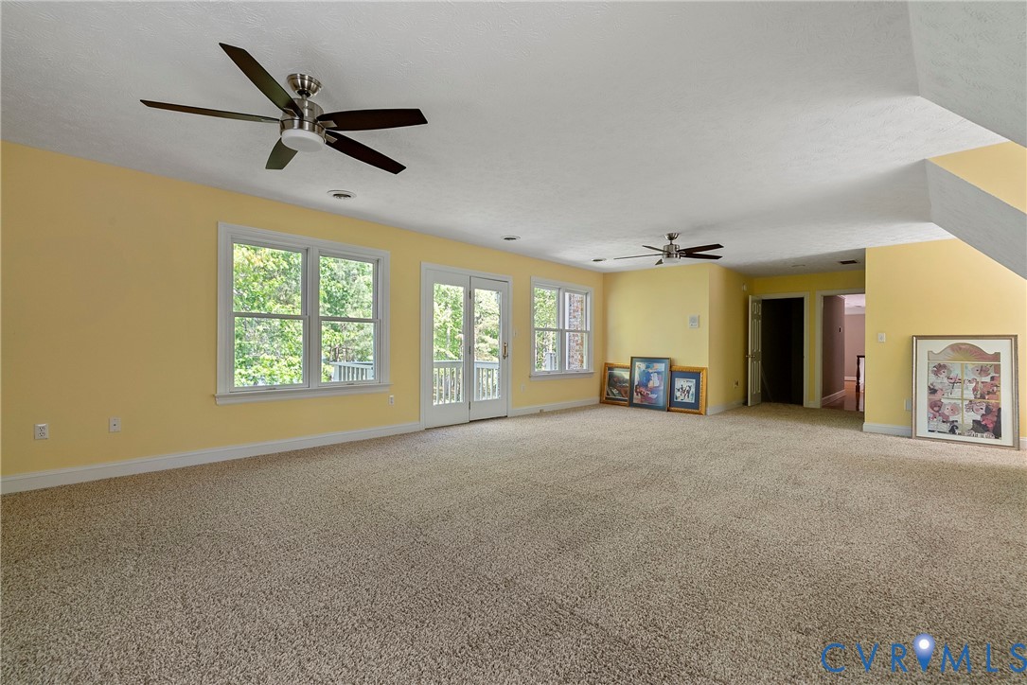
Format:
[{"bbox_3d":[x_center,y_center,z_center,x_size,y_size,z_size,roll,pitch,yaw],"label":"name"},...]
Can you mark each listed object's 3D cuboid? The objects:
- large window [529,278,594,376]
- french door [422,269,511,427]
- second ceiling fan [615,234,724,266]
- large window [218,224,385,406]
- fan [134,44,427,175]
[{"bbox_3d":[0.860,-0.202,7.817,0.120,1.640,1.714,0,-1,44],"label":"large window"},{"bbox_3d":[-0.603,0.059,6.302,0.120,2.112,1.643,0,-1,44],"label":"french door"},{"bbox_3d":[1.933,-1.158,5.590,1.340,0.339,1.310,0,-1,41],"label":"second ceiling fan"},{"bbox_3d":[-2.082,-0.254,4.769,0.120,1.657,1.747,0,-1,44],"label":"large window"},{"bbox_3d":[-1.106,-1.217,2.416,1.340,0.332,1.310,1,0,-3],"label":"fan"}]

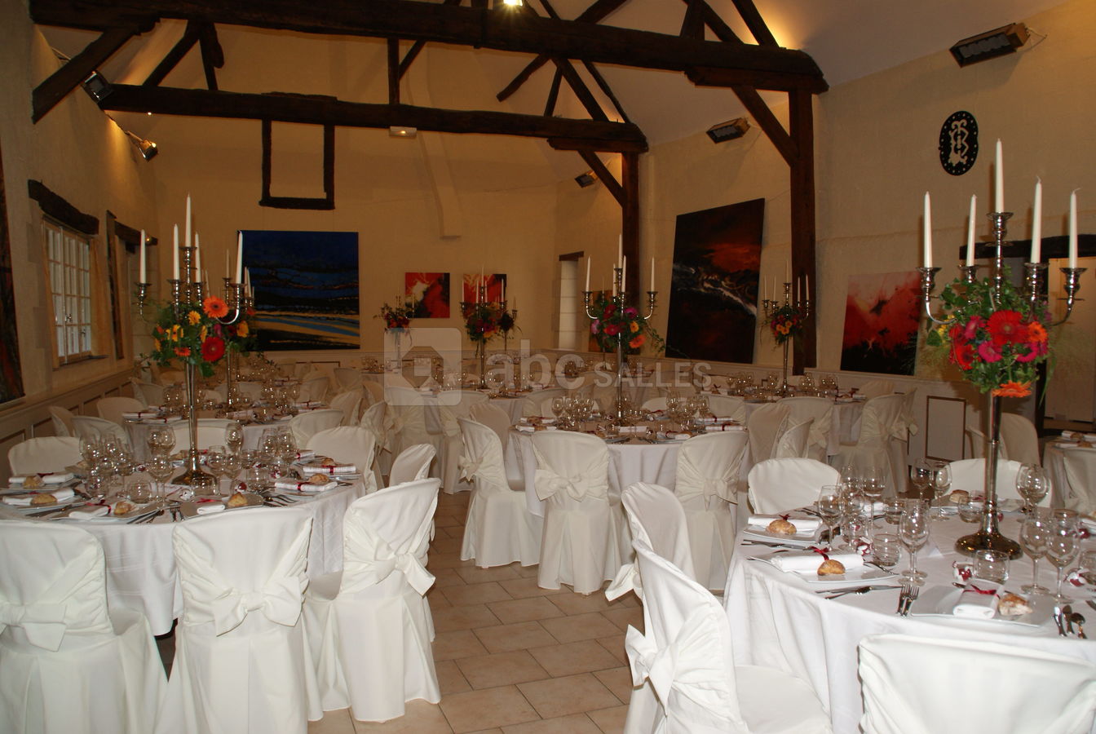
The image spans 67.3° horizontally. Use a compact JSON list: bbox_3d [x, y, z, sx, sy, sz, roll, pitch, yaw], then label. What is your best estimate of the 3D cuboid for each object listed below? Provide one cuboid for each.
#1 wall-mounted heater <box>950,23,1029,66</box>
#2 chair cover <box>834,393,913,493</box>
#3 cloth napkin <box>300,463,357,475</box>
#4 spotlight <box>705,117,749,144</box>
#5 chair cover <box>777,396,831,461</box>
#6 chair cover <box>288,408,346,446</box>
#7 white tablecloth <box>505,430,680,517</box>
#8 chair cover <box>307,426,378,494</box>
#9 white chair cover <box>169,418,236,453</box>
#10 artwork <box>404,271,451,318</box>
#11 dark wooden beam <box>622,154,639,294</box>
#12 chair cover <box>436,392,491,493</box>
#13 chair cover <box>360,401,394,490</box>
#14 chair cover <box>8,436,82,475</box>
[{"bbox_3d":[3.636,-2.650,6.793,0.150,0.200,0.530,-45,20,-16],"label":"wall-mounted heater"},{"bbox_3d":[2.853,0.663,7.285,0.460,0.890,0.540,0,3,-8],"label":"chair cover"},{"bbox_3d":[-1.000,0.476,3.763,0.250,0.040,0.090,0,3,-5],"label":"cloth napkin"},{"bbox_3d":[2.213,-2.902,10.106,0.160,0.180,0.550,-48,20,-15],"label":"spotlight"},{"bbox_3d":[2.175,0.670,7.032,0.460,0.890,0.540,1,3,12],"label":"chair cover"},{"bbox_3d":[-1.747,0.720,5.805,0.540,0.870,0.450,3,4,41],"label":"chair cover"},{"bbox_3d":[0.596,0.700,5.954,1.840,0.540,1.840,0,3,0],"label":"white tablecloth"},{"bbox_3d":[-1.268,0.790,4.541,0.460,0.878,0.530,1,3,20],"label":"chair cover"},{"bbox_3d":[-1.924,0.786,4.601,0.450,0.870,0.540,-1,3,-21],"label":"white chair cover"},{"bbox_3d":[-2.108,-1.248,14.454,0.790,0.790,0.040,-1,3,-17],"label":"artwork"},{"bbox_3d":[1.291,-1.694,12.678,0.210,3.210,0.210,-2,3,-14],"label":"dark wooden beam"},{"bbox_3d":[-0.721,0.622,7.318,0.470,0.880,0.540,0,3,8],"label":"chair cover"},{"bbox_3d":[-1.476,0.685,6.194,0.540,0.880,0.470,1,3,14],"label":"chair cover"},{"bbox_3d":[-2.452,0.817,4.283,0.550,0.890,0.470,2,3,37],"label":"chair cover"}]

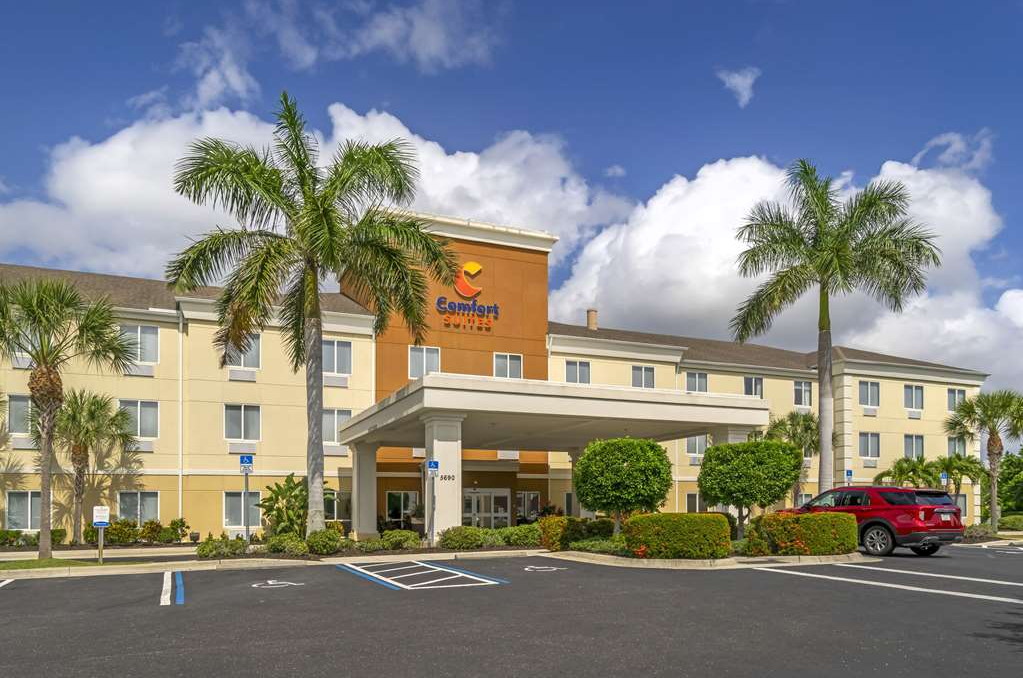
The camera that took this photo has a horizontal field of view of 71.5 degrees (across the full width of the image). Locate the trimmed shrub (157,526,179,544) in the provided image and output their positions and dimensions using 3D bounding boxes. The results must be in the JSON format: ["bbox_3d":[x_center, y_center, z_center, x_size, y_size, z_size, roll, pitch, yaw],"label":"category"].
[{"bbox_3d":[-12.203,6.988,25.200,0.780,0.660,0.750,0,-9,0],"label":"trimmed shrub"}]

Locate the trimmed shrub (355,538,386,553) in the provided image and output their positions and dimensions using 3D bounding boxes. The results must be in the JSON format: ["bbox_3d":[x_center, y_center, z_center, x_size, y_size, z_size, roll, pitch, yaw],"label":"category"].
[{"bbox_3d":[-3.513,5.145,17.700,0.797,0.338,0.837,0,-5,0],"label":"trimmed shrub"}]

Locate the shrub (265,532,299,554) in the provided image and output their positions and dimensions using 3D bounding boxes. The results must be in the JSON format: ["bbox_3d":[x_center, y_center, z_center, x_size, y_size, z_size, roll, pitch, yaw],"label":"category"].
[{"bbox_3d":[-5.738,5.137,17.800,0.800,0.560,0.750,0,-9,0],"label":"shrub"}]

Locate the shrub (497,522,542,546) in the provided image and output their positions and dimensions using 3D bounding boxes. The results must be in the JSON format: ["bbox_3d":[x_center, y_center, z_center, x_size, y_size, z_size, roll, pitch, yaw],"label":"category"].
[{"bbox_3d":[0.222,5.421,19.700,1.276,0.646,1.148,0,-5,0],"label":"shrub"}]

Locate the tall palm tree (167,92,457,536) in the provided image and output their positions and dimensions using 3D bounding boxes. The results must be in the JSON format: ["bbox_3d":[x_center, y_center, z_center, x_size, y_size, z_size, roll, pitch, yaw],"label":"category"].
[{"bbox_3d":[-5.884,-0.544,20.900,8.300,13.100,8.300,0,-9,0],"label":"tall palm tree"}]

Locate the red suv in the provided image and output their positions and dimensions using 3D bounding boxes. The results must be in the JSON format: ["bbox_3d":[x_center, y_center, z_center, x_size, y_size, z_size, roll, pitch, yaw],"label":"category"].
[{"bbox_3d":[9.670,5.097,19.950,2.000,1.780,5.050,4,-10,-25],"label":"red suv"}]

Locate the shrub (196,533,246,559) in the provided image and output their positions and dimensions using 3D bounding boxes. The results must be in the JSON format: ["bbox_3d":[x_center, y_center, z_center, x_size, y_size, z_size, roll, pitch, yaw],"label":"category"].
[{"bbox_3d":[-6.572,4.680,16.100,1.133,0.572,1.020,0,-5,0],"label":"shrub"}]

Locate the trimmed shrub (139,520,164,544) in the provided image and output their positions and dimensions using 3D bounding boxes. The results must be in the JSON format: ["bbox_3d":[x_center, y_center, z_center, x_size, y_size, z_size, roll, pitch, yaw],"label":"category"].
[{"bbox_3d":[-12.857,6.909,25.300,0.850,0.850,0.850,0,-9,0],"label":"trimmed shrub"}]

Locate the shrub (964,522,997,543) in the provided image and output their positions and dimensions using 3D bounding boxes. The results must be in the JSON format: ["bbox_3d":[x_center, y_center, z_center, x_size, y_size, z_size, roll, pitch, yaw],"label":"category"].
[{"bbox_3d":[15.382,6.363,23.300,1.050,0.680,1.000,0,-9,0],"label":"shrub"}]

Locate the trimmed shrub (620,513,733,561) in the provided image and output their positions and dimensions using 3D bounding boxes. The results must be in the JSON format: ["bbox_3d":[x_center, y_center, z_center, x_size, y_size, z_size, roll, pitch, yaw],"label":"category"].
[{"bbox_3d":[3.750,4.485,16.050,2.400,1.050,1.100,-1,-9,7],"label":"trimmed shrub"}]

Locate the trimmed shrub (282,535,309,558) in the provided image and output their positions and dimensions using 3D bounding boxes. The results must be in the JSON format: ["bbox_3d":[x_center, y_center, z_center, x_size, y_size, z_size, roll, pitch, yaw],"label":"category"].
[{"bbox_3d":[-5.024,4.849,16.600,0.720,0.544,0.792,0,-5,0],"label":"trimmed shrub"}]

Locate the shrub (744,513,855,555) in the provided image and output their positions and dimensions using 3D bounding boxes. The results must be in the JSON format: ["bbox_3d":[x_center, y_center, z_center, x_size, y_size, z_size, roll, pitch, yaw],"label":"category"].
[{"bbox_3d":[6.997,4.758,17.200,2.500,1.020,1.100,-3,-10,20],"label":"shrub"}]

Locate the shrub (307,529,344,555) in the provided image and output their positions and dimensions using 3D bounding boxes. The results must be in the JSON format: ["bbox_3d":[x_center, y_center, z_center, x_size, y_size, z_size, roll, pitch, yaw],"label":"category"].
[{"bbox_3d":[-4.451,4.846,17.000,0.909,0.604,0.909,0,-5,0],"label":"shrub"}]

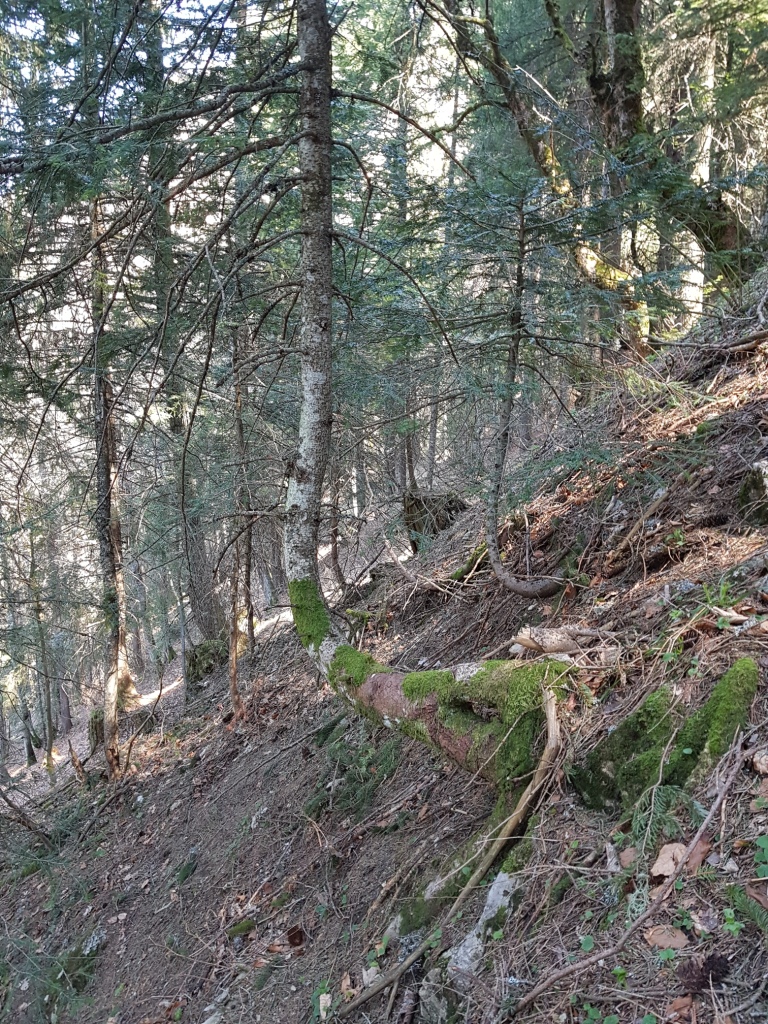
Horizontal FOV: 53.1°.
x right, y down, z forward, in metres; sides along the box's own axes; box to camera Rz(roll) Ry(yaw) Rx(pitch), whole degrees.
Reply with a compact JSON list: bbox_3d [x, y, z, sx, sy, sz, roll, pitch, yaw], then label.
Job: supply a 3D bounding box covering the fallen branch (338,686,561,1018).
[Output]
[{"bbox_3d":[0.263,0.994,2.237,0.160,1.102,0.122,42,-20,-7],"label":"fallen branch"}]

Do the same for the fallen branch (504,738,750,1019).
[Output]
[{"bbox_3d":[0.612,0.834,1.773,0.888,0.062,0.172,-39,3,-19],"label":"fallen branch"}]

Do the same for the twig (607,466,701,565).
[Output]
[{"bbox_3d":[1.326,-0.002,3.816,0.879,0.073,0.073,-38,3,-32],"label":"twig"}]

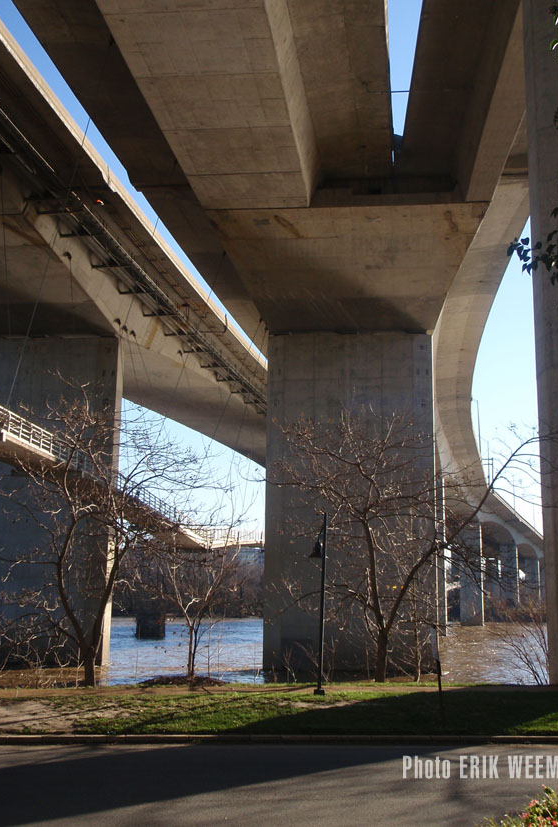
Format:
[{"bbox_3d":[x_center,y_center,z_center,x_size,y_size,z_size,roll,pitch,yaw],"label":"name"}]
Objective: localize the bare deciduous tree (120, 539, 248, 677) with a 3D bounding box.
[{"bbox_3d":[-2.319,4.917,22.826,2.970,3.370,2.600,1,-11,0],"label":"bare deciduous tree"}]

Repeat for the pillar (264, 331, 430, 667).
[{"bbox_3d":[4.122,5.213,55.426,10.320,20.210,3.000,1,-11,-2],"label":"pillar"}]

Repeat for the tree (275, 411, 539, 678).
[{"bbox_3d":[3.135,3.274,22.631,5.980,6.520,5.400,1,-11,0],"label":"tree"}]

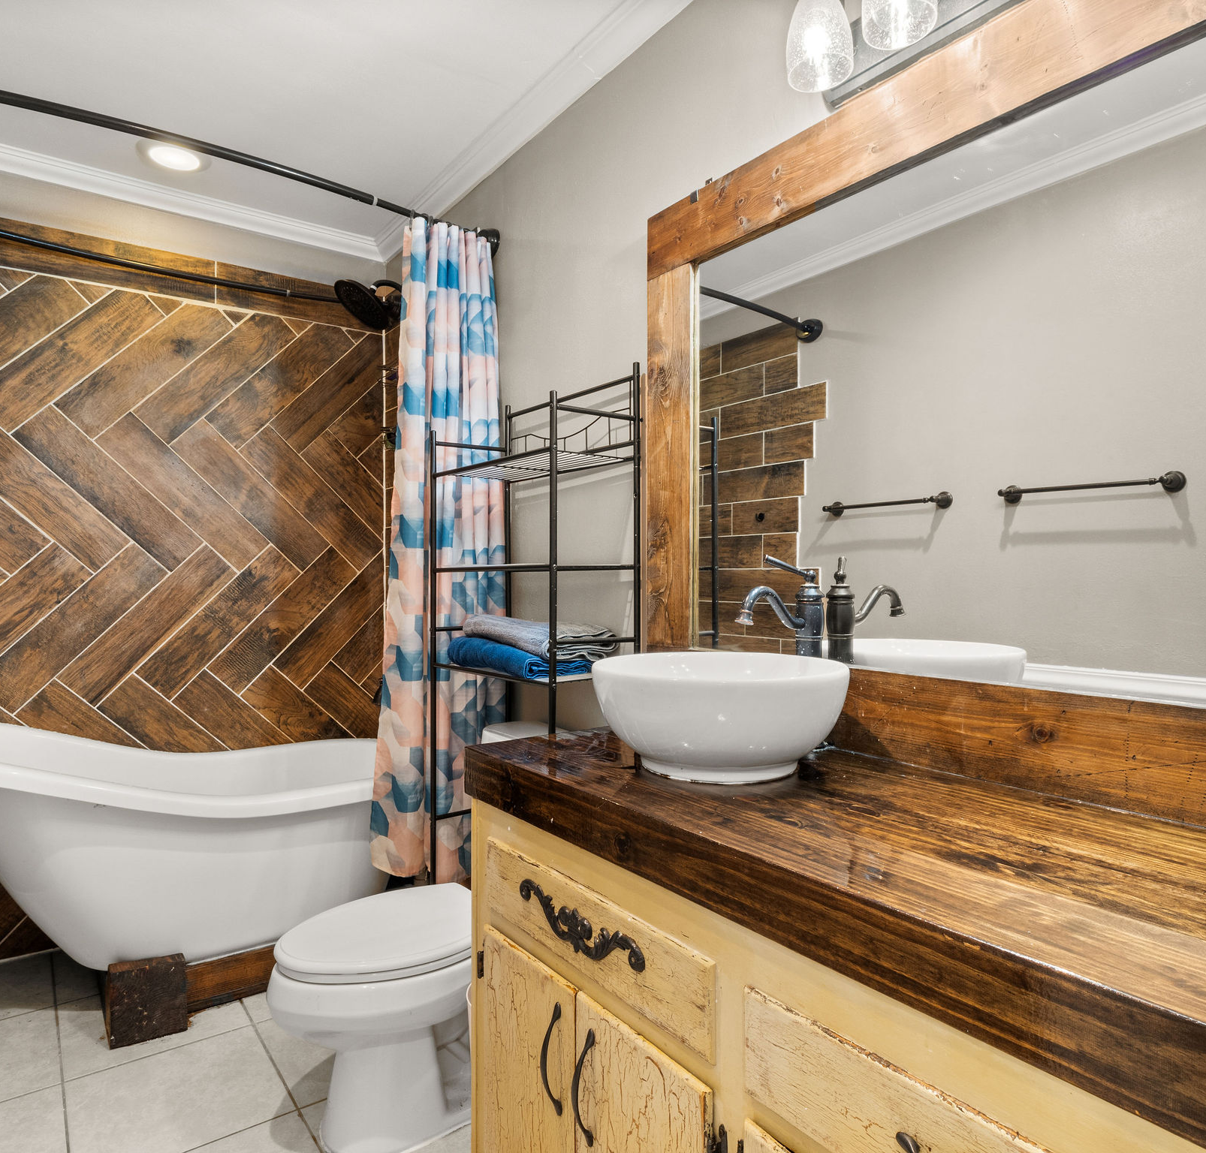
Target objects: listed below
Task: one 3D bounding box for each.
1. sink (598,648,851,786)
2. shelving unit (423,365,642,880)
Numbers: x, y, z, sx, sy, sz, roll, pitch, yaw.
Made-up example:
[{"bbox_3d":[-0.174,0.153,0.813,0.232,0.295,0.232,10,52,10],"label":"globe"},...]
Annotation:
[{"bbox_3d":[0.178,0.210,1.217,0.388,0.155,0.388,0,0,0],"label":"sink"},{"bbox_3d":[-0.187,0.340,1.966,0.255,1.646,0.619,0,0,-36],"label":"shelving unit"}]

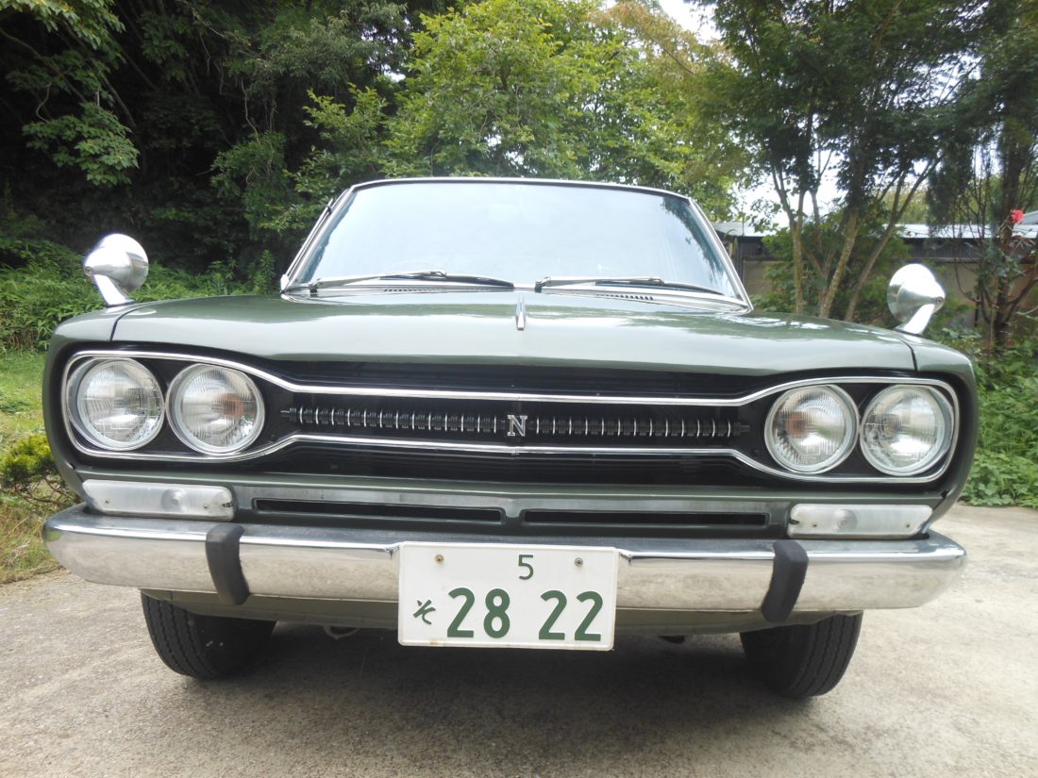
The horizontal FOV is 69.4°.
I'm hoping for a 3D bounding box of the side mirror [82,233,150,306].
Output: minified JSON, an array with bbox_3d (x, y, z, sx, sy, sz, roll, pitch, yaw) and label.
[{"bbox_3d":[-0.740,-0.219,1.379,0.120,0.138,0.115,2,2,0],"label":"side mirror"}]

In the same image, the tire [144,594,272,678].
[{"bbox_3d":[-0.685,0.361,1.785,0.155,0.604,0.604,2,2,0],"label":"tire"}]

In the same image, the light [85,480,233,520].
[{"bbox_3d":[-0.600,0.185,1.246,0.250,0.056,0.060,2,2,0],"label":"light"}]

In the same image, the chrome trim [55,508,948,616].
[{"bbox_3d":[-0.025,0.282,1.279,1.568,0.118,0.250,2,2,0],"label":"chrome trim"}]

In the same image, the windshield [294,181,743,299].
[{"bbox_3d":[0.004,-0.459,2.296,1.308,0.502,0.113,2,-38,0],"label":"windshield"}]

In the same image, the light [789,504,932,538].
[{"bbox_3d":[0.568,0.219,1.244,0.240,0.056,0.060,2,2,0],"label":"light"}]

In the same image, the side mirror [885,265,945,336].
[{"bbox_3d":[0.729,-0.163,1.377,0.118,0.138,0.115,2,2,0],"label":"side mirror"}]

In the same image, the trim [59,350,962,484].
[{"bbox_3d":[-0.012,0.048,1.228,1.490,0.177,0.110,2,2,0],"label":"trim"}]

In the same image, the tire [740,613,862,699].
[{"bbox_3d":[0.623,0.402,1.782,0.155,0.604,0.604,2,2,0],"label":"tire"}]

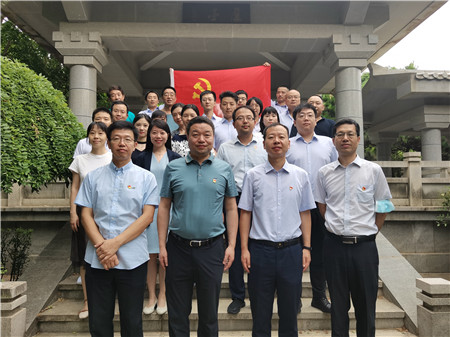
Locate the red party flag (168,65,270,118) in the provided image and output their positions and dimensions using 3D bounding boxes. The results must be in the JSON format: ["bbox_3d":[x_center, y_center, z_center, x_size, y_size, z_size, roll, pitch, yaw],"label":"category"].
[{"bbox_3d":[-0.067,-1.010,5.150,1.460,0.980,0.080,0,-4,2],"label":"red party flag"}]

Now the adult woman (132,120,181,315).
[{"bbox_3d":[-0.573,0.382,2.980,0.450,1.610,0.280,0,-4,-7],"label":"adult woman"}]

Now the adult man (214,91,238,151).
[{"bbox_3d":[0.053,0.050,3.760,0.470,1.770,0.280,-1,-4,7],"label":"adult man"}]

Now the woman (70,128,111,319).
[{"bbox_3d":[-1.070,0.391,2.920,0.450,1.590,0.290,0,-4,-9],"label":"woman"}]

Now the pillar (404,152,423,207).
[{"bbox_3d":[2.640,0.154,4.920,0.163,0.750,0.163,0,-4,-2],"label":"pillar"}]

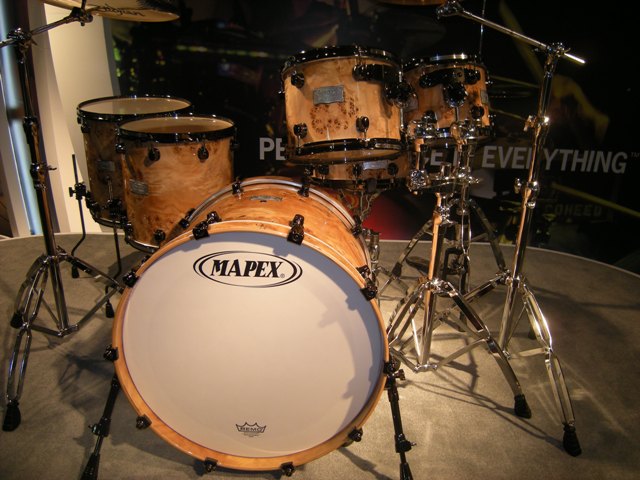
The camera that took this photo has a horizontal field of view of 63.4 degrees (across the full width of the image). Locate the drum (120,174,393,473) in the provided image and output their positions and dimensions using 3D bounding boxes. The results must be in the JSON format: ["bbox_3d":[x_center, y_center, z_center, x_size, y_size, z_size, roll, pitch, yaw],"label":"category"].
[{"bbox_3d":[-0.143,0.176,1.329,0.592,0.592,0.490,2,19,1],"label":"drum"}]

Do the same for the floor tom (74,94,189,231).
[{"bbox_3d":[-0.727,-0.327,2.105,0.438,0.440,0.438,10,25,18],"label":"floor tom"}]

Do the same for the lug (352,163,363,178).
[{"bbox_3d":[0.121,-0.229,1.665,0.034,0.042,0.027,1,6,8],"label":"lug"}]

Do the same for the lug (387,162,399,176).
[{"bbox_3d":[0.236,-0.231,1.684,0.034,0.042,0.027,-3,7,-27],"label":"lug"}]

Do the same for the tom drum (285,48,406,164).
[{"bbox_3d":[0.062,-0.351,1.411,0.338,0.249,0.338,-2,3,19],"label":"tom drum"}]

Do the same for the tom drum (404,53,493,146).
[{"bbox_3d":[0.353,-0.388,1.495,0.286,0.218,0.286,1,5,38],"label":"tom drum"}]

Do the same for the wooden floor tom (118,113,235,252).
[{"bbox_3d":[-0.478,-0.203,1.773,0.388,0.388,0.388,2,22,-1],"label":"wooden floor tom"}]

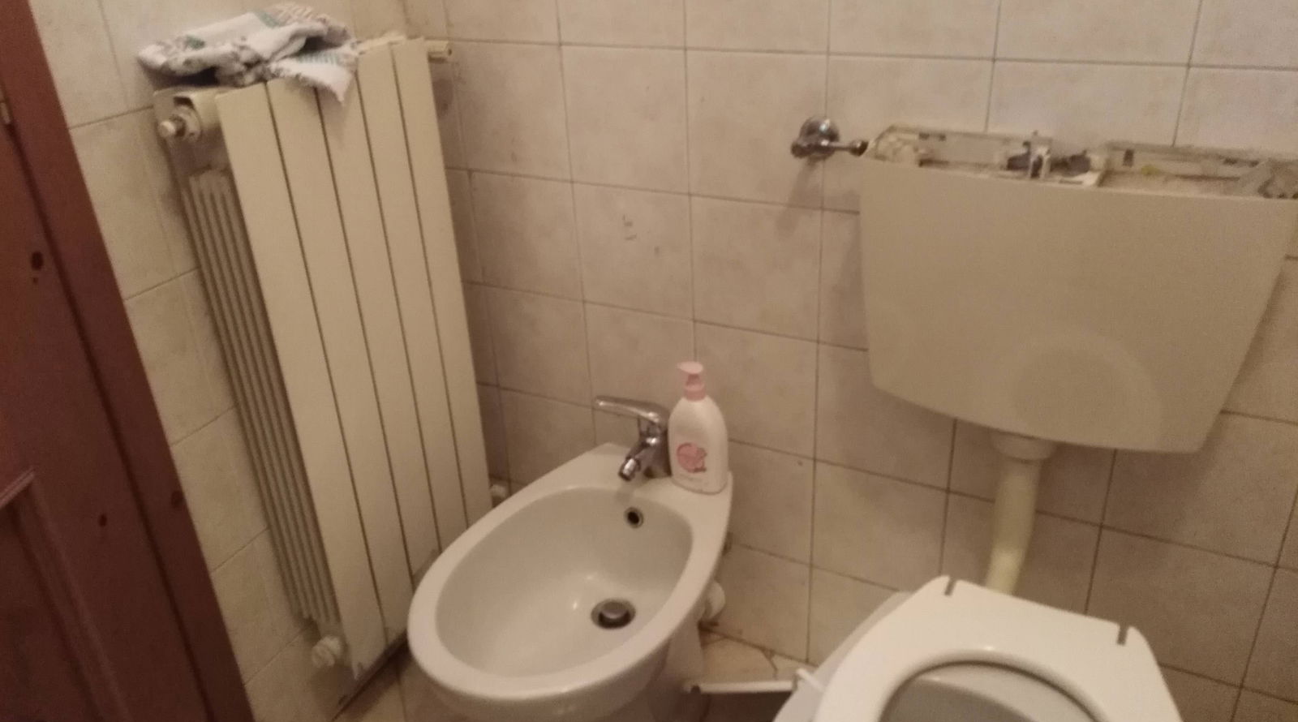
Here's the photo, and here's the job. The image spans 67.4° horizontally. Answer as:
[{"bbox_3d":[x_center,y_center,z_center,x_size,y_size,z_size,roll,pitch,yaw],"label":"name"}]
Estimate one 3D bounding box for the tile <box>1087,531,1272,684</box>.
[{"bbox_3d":[0.704,0.329,1.313,0.200,0.200,0.010,11,30,27],"label":"tile"}]

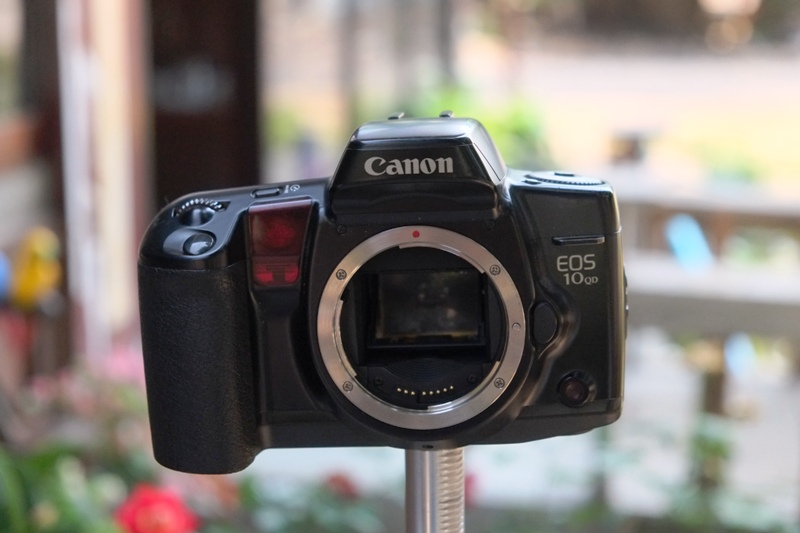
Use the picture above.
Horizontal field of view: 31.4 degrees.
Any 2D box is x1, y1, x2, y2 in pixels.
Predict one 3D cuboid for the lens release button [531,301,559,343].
[{"bbox_3d":[0.046,0.018,0.446,0.008,0.013,0.004,-2,10,6],"label":"lens release button"}]

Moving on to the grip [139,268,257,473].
[{"bbox_3d":[-0.063,0.031,0.458,0.036,0.066,0.040,-2,10,6],"label":"grip"}]

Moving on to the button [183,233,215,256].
[{"bbox_3d":[-0.062,-0.006,0.440,0.010,0.003,0.010,-10,42,7],"label":"button"}]

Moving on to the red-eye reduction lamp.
[{"bbox_3d":[-0.037,-0.007,0.449,0.021,0.027,0.008,-2,10,6],"label":"red-eye reduction lamp"}]

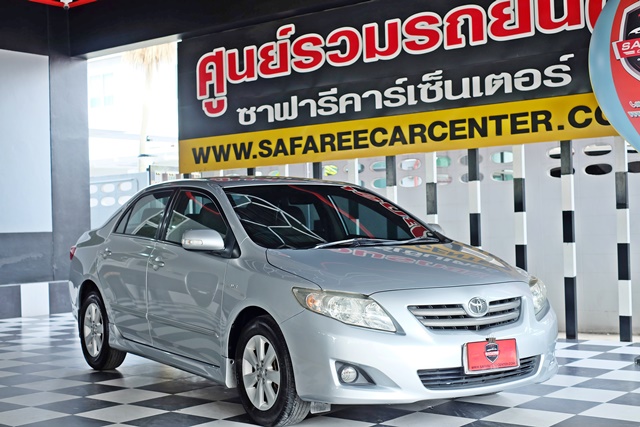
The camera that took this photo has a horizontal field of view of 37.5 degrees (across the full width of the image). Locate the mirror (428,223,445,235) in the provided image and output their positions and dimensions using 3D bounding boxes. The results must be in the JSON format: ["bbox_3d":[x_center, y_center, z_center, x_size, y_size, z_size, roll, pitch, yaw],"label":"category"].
[{"bbox_3d":[0.821,0.139,6.610,0.230,0.135,0.150,-1,0,-34],"label":"mirror"}]

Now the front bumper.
[{"bbox_3d":[0.699,0.692,5.170,1.740,0.570,0.630,-1,0,-34],"label":"front bumper"}]

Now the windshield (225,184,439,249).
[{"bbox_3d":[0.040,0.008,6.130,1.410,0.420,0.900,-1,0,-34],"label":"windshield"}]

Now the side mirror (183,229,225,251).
[{"bbox_3d":[-0.693,0.156,5.583,0.230,0.135,0.150,-1,0,-34],"label":"side mirror"}]

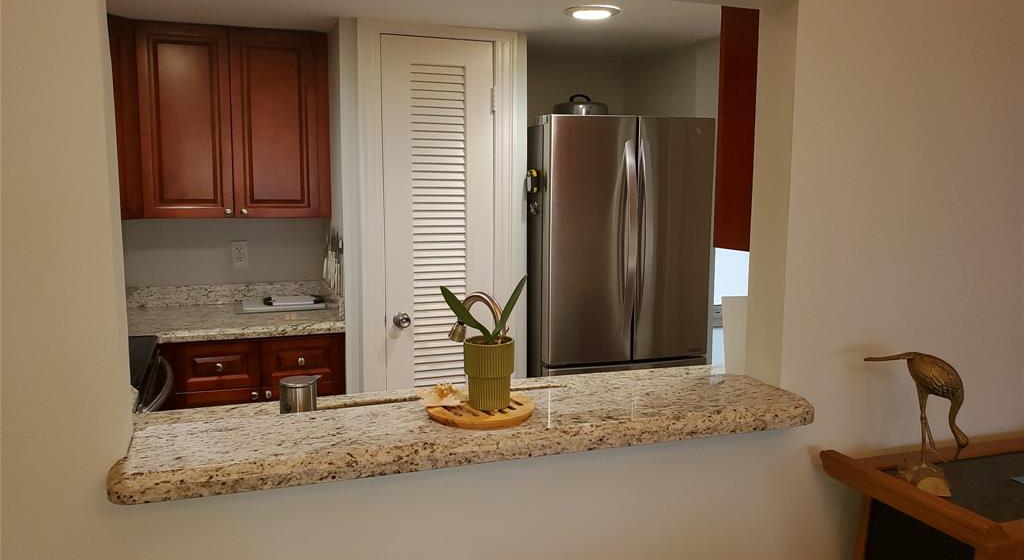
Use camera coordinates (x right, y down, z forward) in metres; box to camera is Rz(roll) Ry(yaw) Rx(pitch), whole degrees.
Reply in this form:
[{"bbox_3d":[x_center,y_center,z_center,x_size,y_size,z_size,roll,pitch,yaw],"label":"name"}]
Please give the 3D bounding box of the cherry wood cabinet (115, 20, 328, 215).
[{"bbox_3d":[-1.204,-0.652,3.261,0.813,0.762,0.344,-2,7,-20],"label":"cherry wood cabinet"}]

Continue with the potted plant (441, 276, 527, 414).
[{"bbox_3d":[-0.048,0.103,1.306,0.145,0.227,0.100,0,7,-2],"label":"potted plant"}]

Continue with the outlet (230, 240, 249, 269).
[{"bbox_3d":[-1.234,-0.114,3.495,0.072,0.116,0.010,-2,7,-20],"label":"outlet"}]

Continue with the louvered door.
[{"bbox_3d":[-0.300,0.047,3.181,0.462,2.028,0.036,-2,7,-20],"label":"louvered door"}]

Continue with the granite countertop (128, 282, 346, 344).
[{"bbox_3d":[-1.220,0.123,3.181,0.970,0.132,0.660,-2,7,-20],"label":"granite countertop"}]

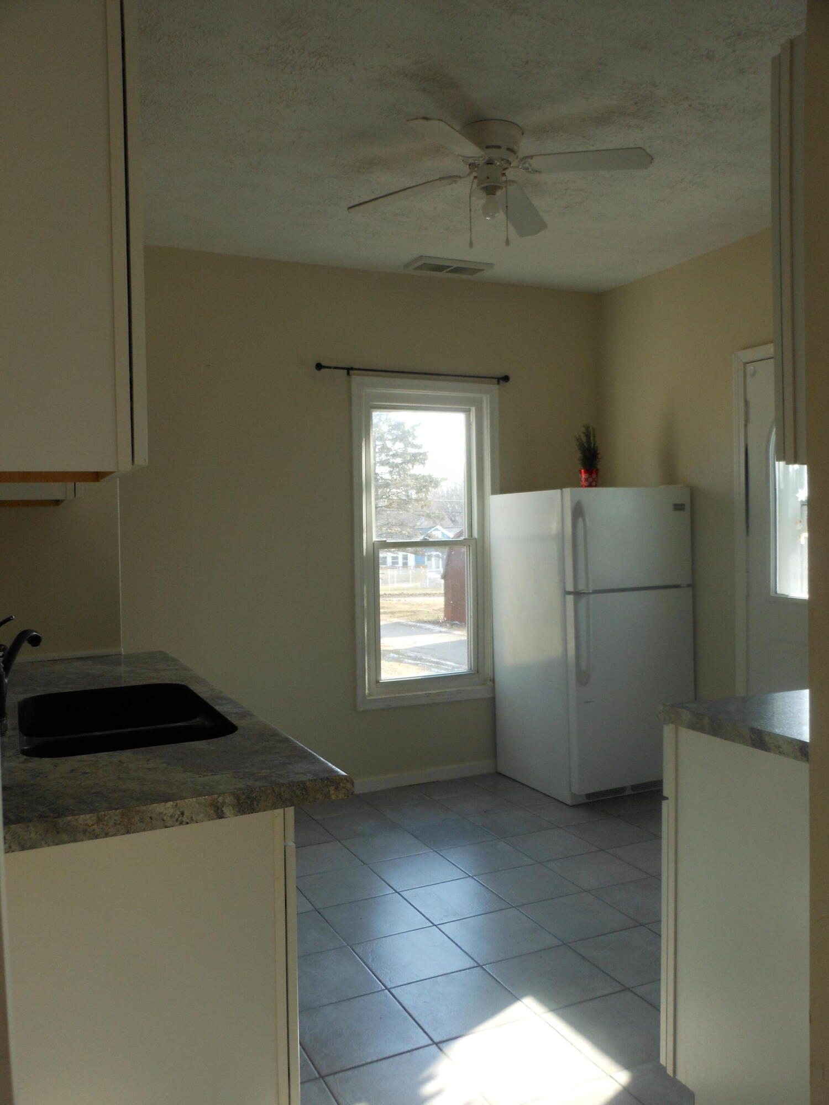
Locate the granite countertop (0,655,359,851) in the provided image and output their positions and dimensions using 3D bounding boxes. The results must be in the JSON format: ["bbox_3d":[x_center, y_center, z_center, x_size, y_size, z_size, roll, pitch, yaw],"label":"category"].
[{"bbox_3d":[-0.757,0.371,2.070,0.641,0.040,1.715,-1,2,-25],"label":"granite countertop"}]

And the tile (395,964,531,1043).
[{"bbox_3d":[0.128,1.256,2.489,0.303,0.010,0.303,-2,2,-25],"label":"tile"}]

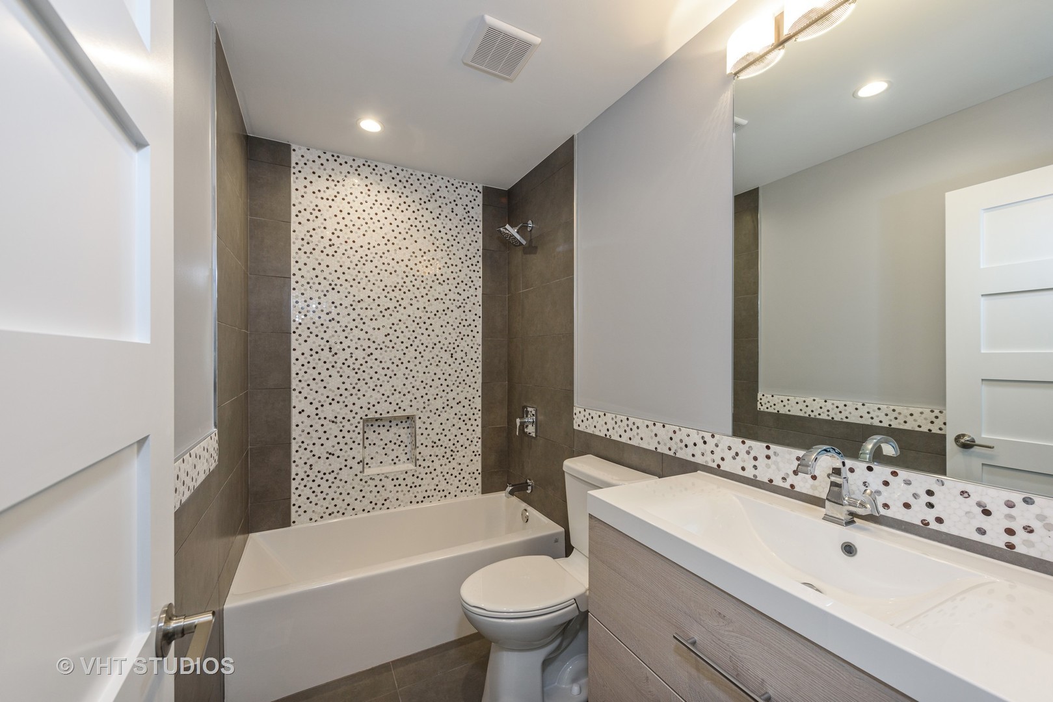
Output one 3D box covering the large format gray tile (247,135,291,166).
[{"bbox_3d":[-1.386,-1.077,2.227,0.196,0.133,0.010,0,0,-28],"label":"large format gray tile"}]

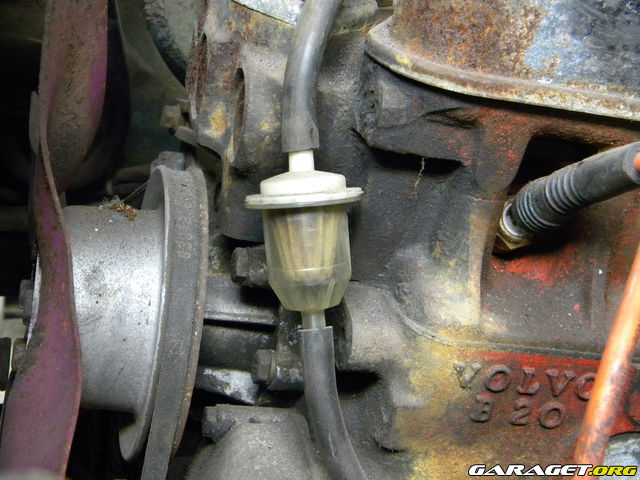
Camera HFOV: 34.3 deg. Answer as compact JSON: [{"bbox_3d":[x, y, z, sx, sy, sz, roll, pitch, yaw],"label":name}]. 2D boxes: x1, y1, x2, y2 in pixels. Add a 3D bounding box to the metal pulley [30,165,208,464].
[{"bbox_3d":[-0.089,0.029,0.429,0.061,0.124,0.124,7,22,-16],"label":"metal pulley"}]

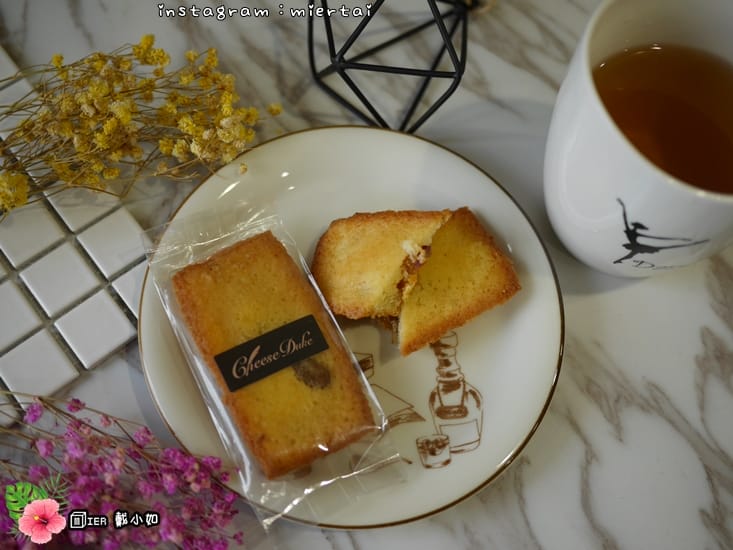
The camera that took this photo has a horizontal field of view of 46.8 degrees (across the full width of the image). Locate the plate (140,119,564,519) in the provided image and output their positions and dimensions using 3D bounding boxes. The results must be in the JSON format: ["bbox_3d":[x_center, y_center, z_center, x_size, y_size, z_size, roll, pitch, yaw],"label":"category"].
[{"bbox_3d":[-0.005,0.016,0.330,0.160,0.019,0.160,0,68,-3],"label":"plate"}]

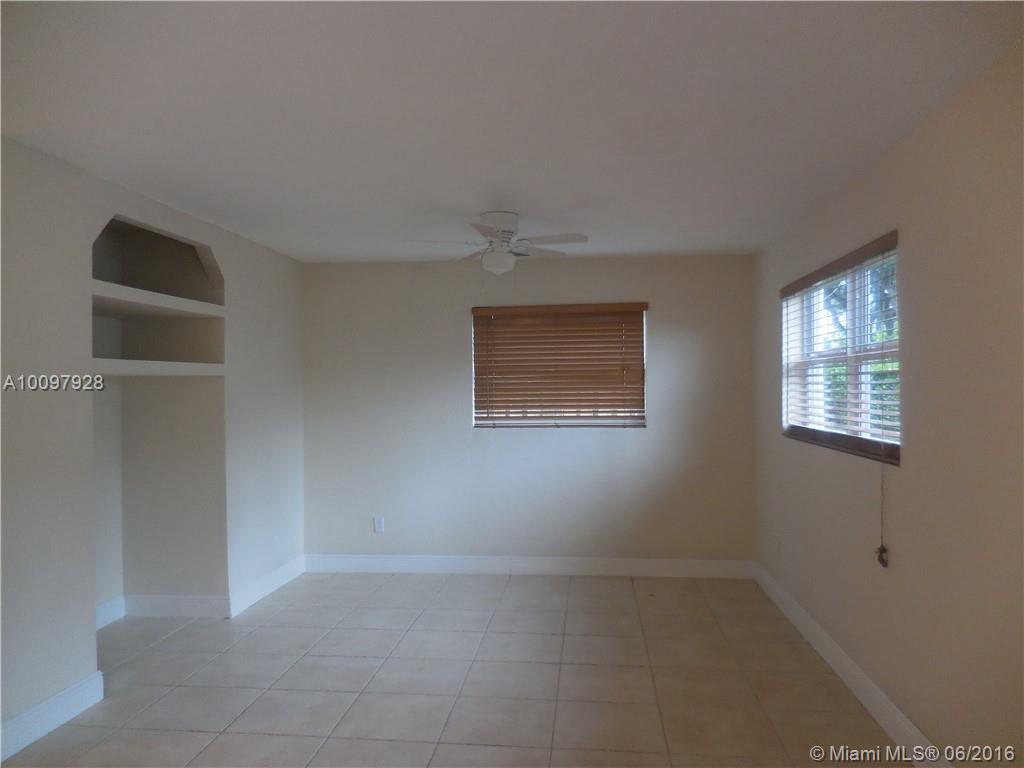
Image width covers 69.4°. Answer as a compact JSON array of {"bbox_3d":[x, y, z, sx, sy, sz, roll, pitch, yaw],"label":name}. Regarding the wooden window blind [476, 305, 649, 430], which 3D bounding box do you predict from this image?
[{"bbox_3d":[0.361,-0.133,5.628,1.335,0.925,0.080,0,0,6],"label":"wooden window blind"}]

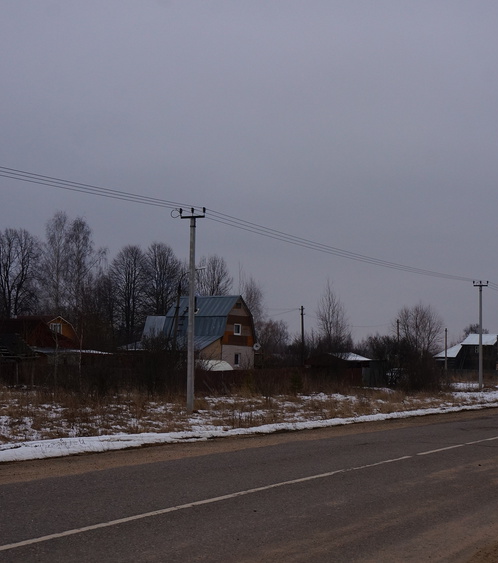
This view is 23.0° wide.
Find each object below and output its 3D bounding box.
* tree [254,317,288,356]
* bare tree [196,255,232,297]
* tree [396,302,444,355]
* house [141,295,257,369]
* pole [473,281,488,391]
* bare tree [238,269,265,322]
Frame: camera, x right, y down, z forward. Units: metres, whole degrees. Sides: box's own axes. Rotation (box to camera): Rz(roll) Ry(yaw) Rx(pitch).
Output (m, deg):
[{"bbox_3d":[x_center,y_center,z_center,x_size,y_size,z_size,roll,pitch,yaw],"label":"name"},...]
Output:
[{"bbox_3d":[2.384,7.197,129.807,4.000,6.555,4.000,0,-4,0],"label":"tree"},{"bbox_3d":[-4.327,4.080,149.545,5.200,14.800,5.200,1,-4,0],"label":"bare tree"},{"bbox_3d":[18.178,6.412,129.865,5.100,8.381,5.100,0,-4,0],"label":"tree"},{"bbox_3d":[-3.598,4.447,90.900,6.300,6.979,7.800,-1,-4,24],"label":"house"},{"bbox_3d":[18.308,4.242,96.739,1.200,8.500,0.280,-1,-4,24],"label":"pole"},{"bbox_3d":[0.265,4.534,129.976,3.200,11.858,3.200,0,-4,0],"label":"bare tree"}]

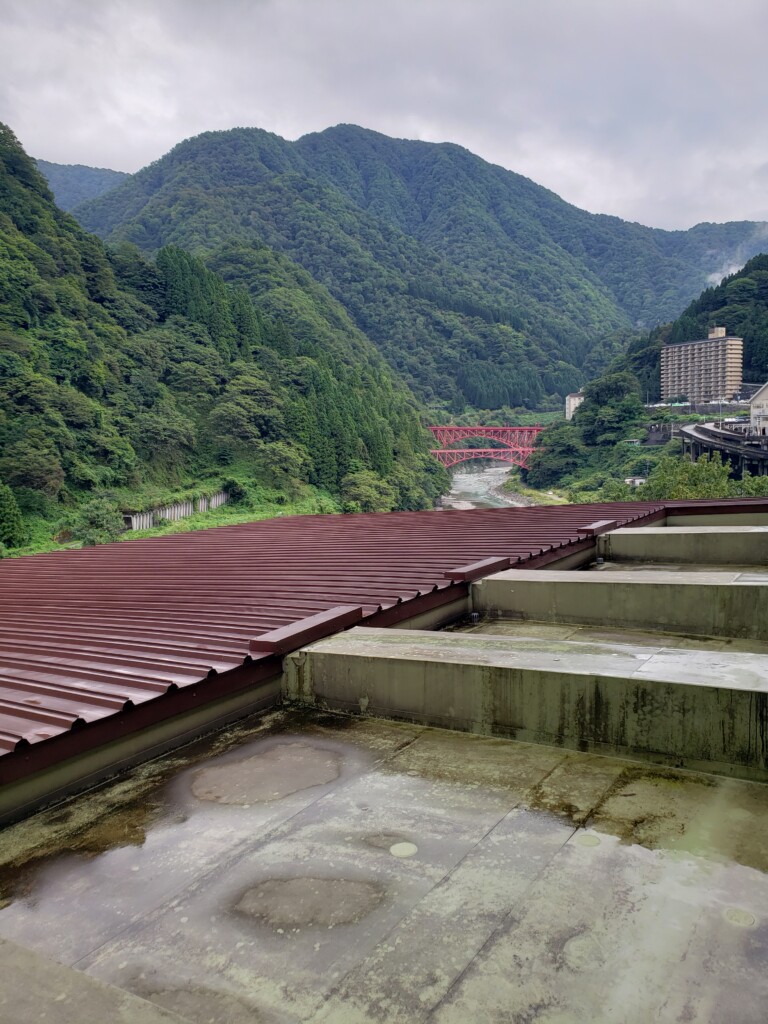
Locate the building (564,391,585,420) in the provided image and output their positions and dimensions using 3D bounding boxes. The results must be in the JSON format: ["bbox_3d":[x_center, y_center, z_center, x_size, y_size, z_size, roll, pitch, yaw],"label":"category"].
[{"bbox_3d":[143.882,-76.224,557.780,20.000,21.637,18.000,-1,5,7],"label":"building"}]

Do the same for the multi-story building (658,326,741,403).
[{"bbox_3d":[211.481,-97.001,513.967,14.166,49.465,53.821,-4,6,-27],"label":"multi-story building"}]

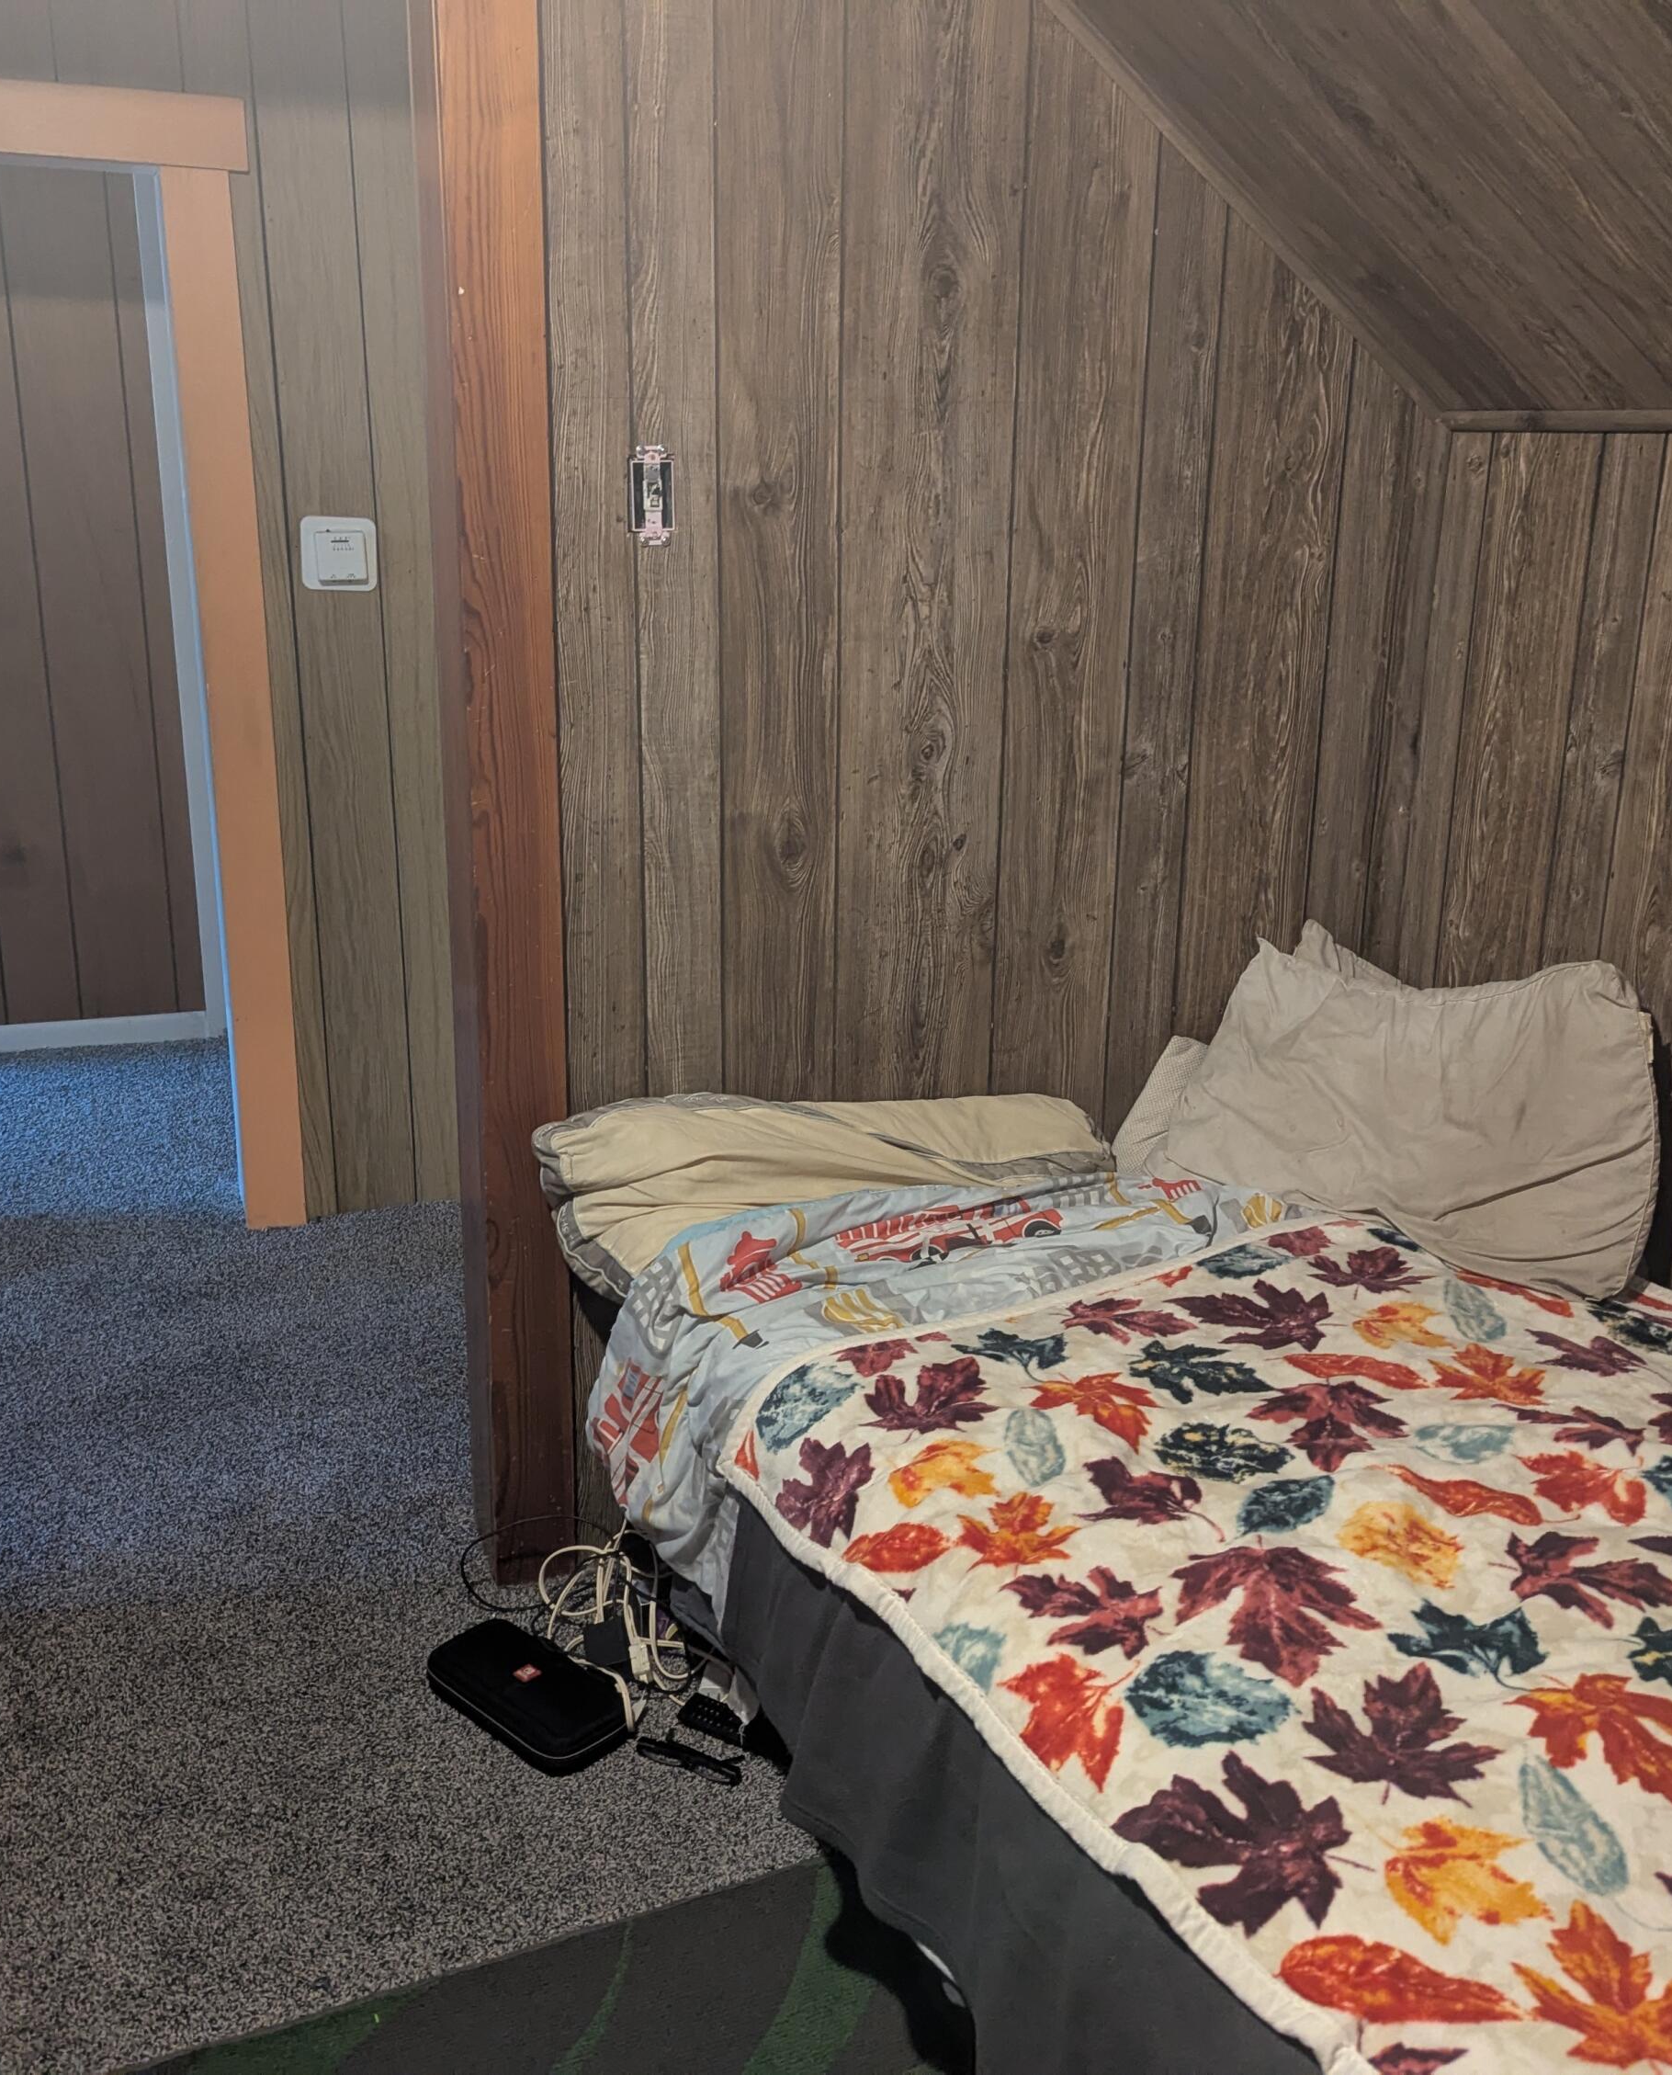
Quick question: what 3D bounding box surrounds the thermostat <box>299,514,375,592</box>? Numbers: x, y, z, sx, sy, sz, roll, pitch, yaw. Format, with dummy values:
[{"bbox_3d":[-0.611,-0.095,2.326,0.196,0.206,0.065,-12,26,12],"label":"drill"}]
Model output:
[{"bbox_3d":[-0.850,-0.830,3.284,0.129,0.121,0.030,-6,18,-22],"label":"thermostat"}]

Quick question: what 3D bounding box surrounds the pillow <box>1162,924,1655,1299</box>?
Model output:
[{"bbox_3d":[0.697,0.077,2.300,0.500,0.420,0.160,7,-19,20],"label":"pillow"}]

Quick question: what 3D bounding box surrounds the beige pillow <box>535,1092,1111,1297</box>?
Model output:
[{"bbox_3d":[0.011,0.157,2.263,0.700,0.190,0.330,-6,18,-22],"label":"beige pillow"}]

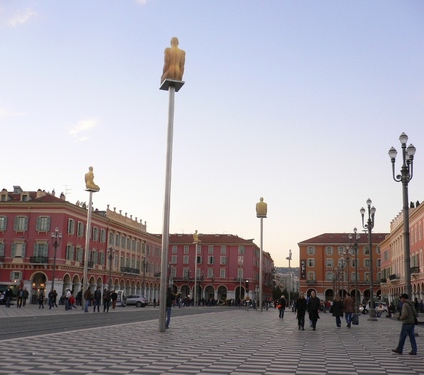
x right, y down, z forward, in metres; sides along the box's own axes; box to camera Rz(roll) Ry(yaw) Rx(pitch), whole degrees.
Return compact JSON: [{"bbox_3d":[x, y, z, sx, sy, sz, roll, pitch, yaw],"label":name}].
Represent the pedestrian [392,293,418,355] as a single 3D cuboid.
[{"bbox_3d":[5.306,3.732,13.862,0.720,1.620,0.520,-1,-12,13],"label":"pedestrian"}]

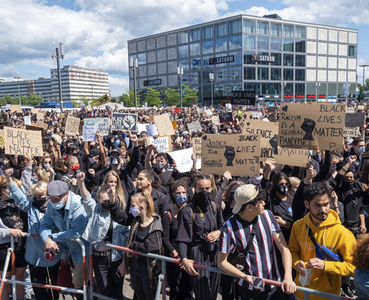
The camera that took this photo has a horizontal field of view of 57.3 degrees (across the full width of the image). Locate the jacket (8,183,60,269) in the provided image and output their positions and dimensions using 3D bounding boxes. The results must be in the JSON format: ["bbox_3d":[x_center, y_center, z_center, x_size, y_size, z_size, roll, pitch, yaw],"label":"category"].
[{"bbox_3d":[-1.445,0.732,3.300,0.500,0.780,0.360,-3,8,-11],"label":"jacket"}]

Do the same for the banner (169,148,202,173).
[{"bbox_3d":[0.023,0.162,5.200,0.550,0.360,0.020,-12,8,2],"label":"banner"}]

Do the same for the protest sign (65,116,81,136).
[{"bbox_3d":[-2.406,-0.514,7.300,0.270,0.390,0.020,9,8,-15],"label":"protest sign"}]

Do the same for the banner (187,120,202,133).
[{"bbox_3d":[0.341,-0.779,11.300,0.390,0.310,0.020,-18,8,2],"label":"banner"}]

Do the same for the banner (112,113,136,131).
[{"bbox_3d":[-1.367,-0.649,7.700,0.580,0.410,0.030,-2,7,-3],"label":"banner"}]

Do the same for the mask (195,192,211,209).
[{"bbox_3d":[0.161,0.420,2.870,0.150,0.150,0.110,-2,7,-5],"label":"mask"}]

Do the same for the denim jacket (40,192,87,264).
[{"bbox_3d":[-1.154,0.745,3.250,0.500,0.660,0.400,0,8,15],"label":"denim jacket"}]

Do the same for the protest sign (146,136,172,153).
[{"bbox_3d":[-0.424,-0.094,5.800,0.410,0.280,0.020,-4,8,-3],"label":"protest sign"}]

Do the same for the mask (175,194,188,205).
[{"bbox_3d":[-0.030,0.526,3.580,0.135,0.110,0.085,-2,8,-3],"label":"mask"}]

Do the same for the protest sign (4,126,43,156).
[{"bbox_3d":[-2.093,-0.108,4.400,0.460,0.350,0.020,4,6,-25],"label":"protest sign"}]

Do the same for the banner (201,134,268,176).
[{"bbox_3d":[0.498,0.062,3.600,0.630,0.460,0.020,0,8,8],"label":"banner"}]

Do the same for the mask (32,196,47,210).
[{"bbox_3d":[-1.450,0.535,3.380,0.150,0.135,0.100,-7,10,-36],"label":"mask"}]

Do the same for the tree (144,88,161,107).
[{"bbox_3d":[-9.467,-14.349,100.000,5.500,7.600,5.500,-1,7,0],"label":"tree"}]

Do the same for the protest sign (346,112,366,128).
[{"bbox_3d":[3.845,-0.663,7.600,0.450,0.360,0.030,0,8,14],"label":"protest sign"}]

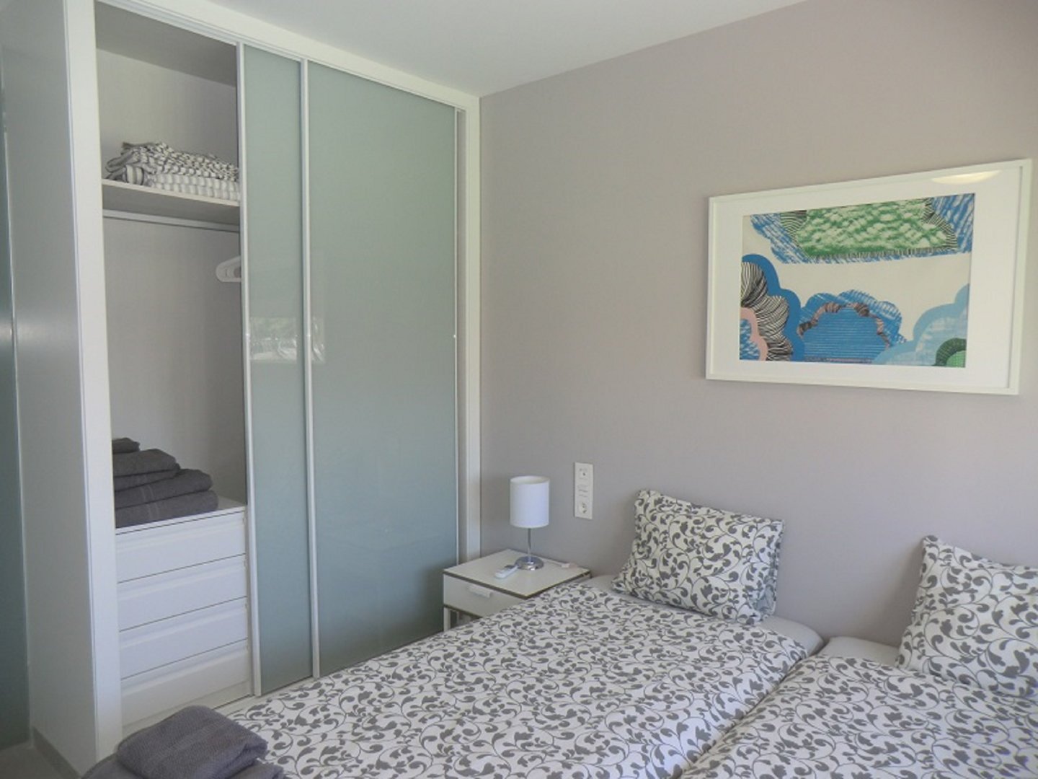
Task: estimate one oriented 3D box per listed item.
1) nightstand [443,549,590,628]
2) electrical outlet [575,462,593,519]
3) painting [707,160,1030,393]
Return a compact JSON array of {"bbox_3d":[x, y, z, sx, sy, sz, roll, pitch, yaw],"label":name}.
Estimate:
[{"bbox_3d":[-0.007,1.017,3.025,0.453,0.524,0.395,4,6,41],"label":"nightstand"},{"bbox_3d":[0.271,0.421,2.992,0.087,0.228,0.012,4,6,41],"label":"electrical outlet"},{"bbox_3d":[1.030,-0.329,2.264,0.926,0.636,0.025,4,6,41],"label":"painting"}]

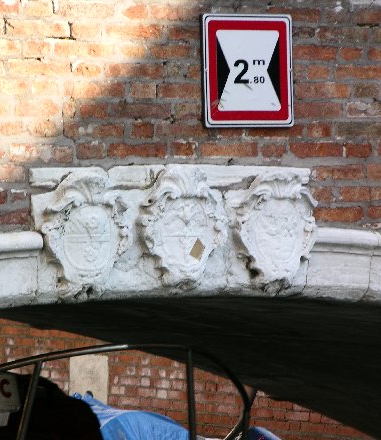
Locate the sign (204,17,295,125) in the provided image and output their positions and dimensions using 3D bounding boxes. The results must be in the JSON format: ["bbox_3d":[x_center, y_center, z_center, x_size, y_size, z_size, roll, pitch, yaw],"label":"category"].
[{"bbox_3d":[0.207,-0.540,14.774,0.405,0.410,0.025,-1,-1,-38],"label":"sign"}]

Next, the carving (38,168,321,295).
[{"bbox_3d":[-0.034,0.035,14.527,1.225,0.465,0.140,-1,-1,-38],"label":"carving"}]

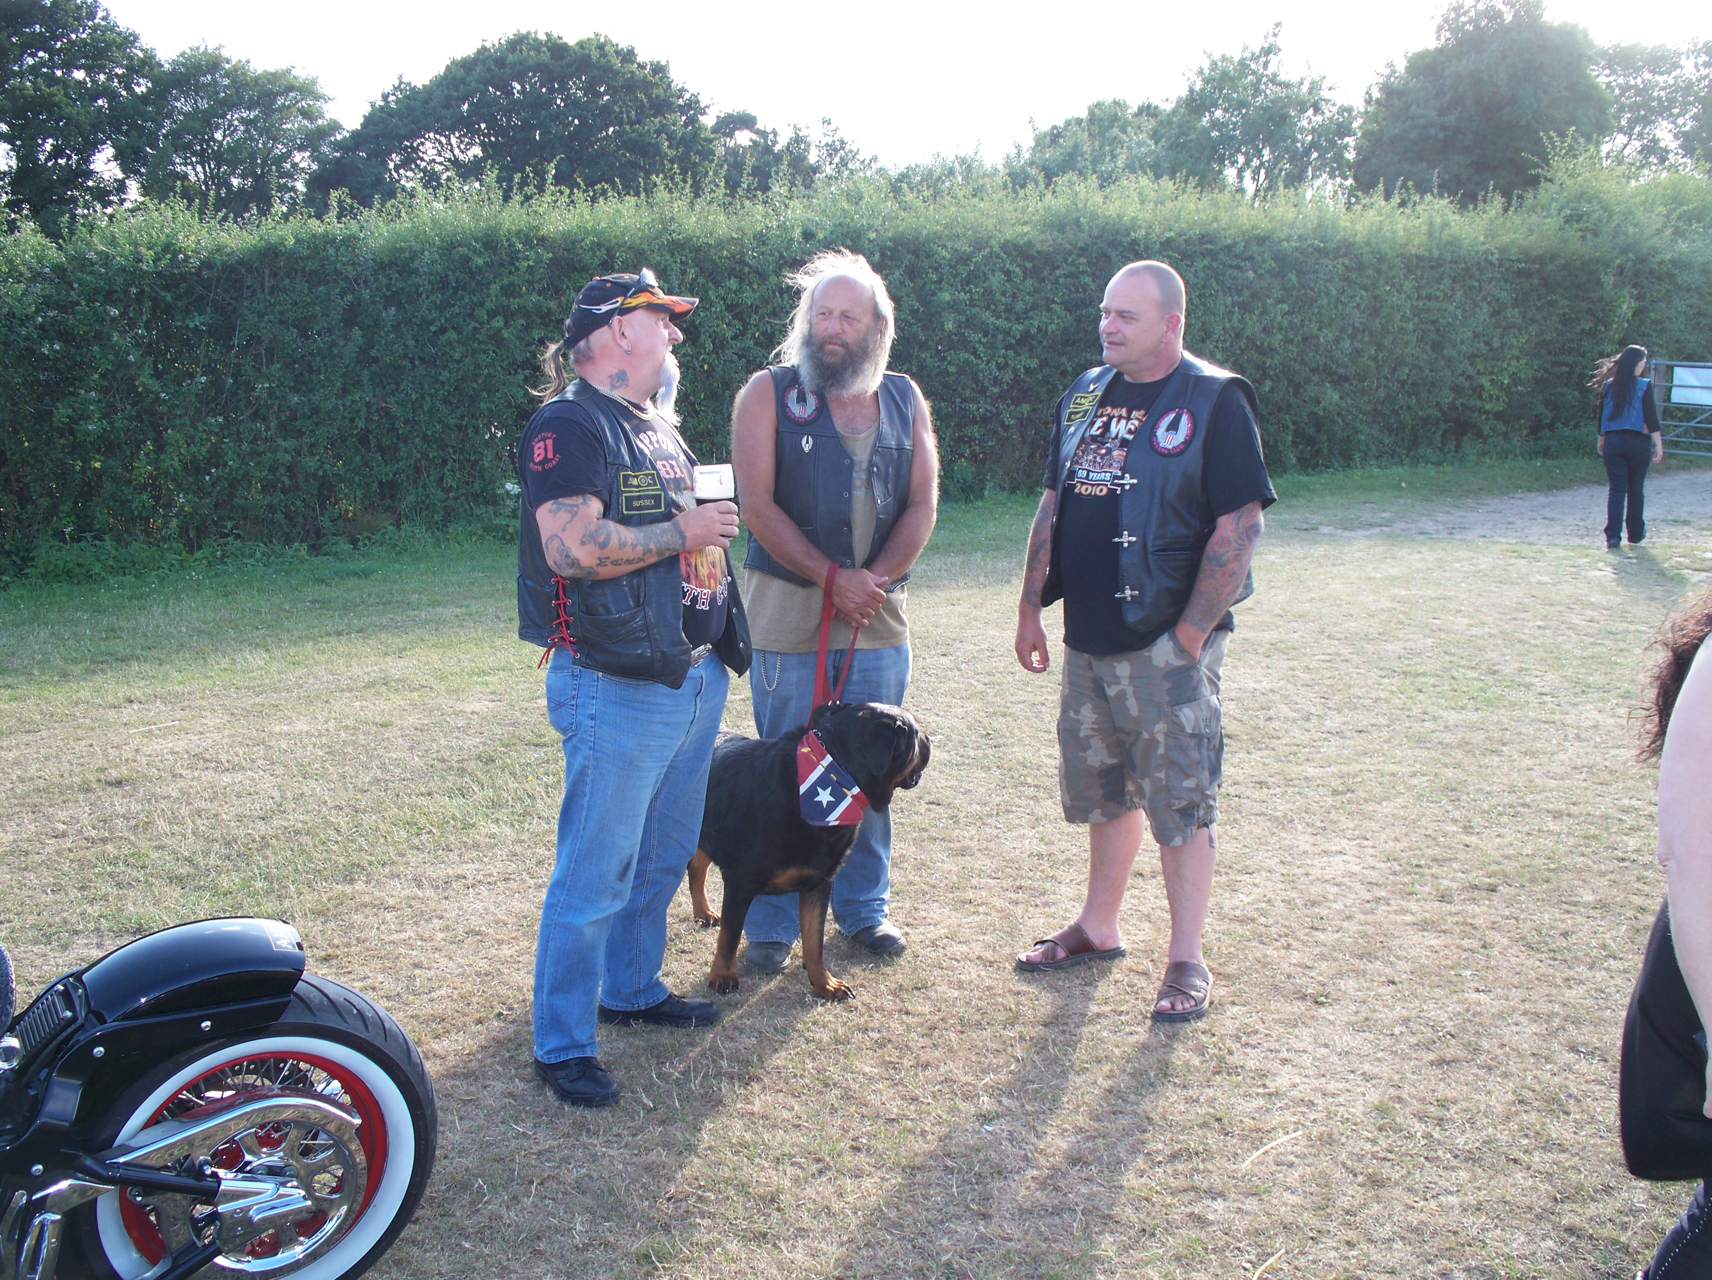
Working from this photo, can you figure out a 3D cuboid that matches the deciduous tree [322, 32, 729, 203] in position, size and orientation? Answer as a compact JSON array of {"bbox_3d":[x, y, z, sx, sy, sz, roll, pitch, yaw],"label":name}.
[{"bbox_3d":[-9.030,-10.819,47.232,11.100,10.137,10.500,0,9,0],"label":"deciduous tree"}]

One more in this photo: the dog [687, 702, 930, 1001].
[{"bbox_3d":[-0.249,0.484,4.565,0.410,0.720,0.980,-7,11,-37],"label":"dog"}]

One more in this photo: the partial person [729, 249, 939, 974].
[{"bbox_3d":[-0.054,-0.081,4.622,0.570,1.820,0.380,-3,9,-17],"label":"partial person"}]

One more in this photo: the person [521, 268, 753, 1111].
[{"bbox_3d":[-0.485,0.070,3.898,0.500,1.740,0.580,4,10,26],"label":"person"}]

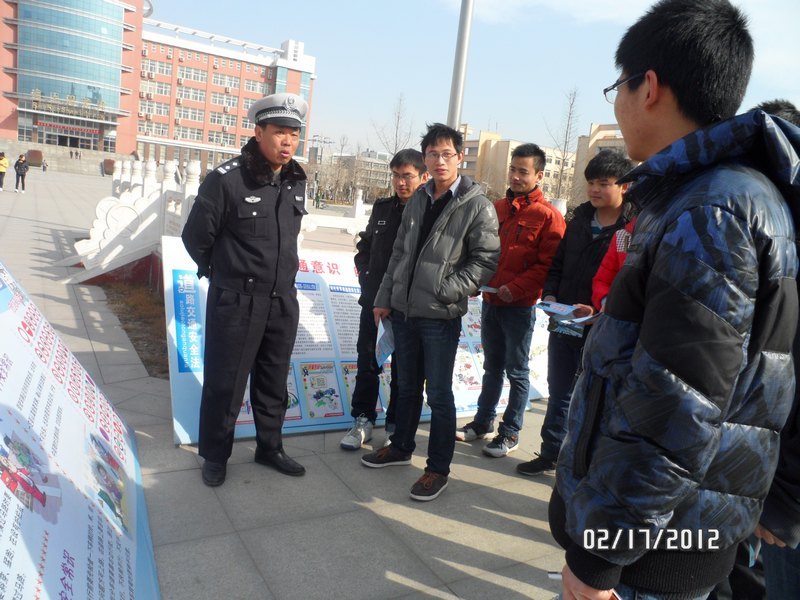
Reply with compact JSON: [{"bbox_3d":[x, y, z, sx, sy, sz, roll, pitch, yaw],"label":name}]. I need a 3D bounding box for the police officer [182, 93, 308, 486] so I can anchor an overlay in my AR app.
[{"bbox_3d":[-0.681,-0.047,2.846,0.560,1.790,0.430,-1,12,-42],"label":"police officer"}]

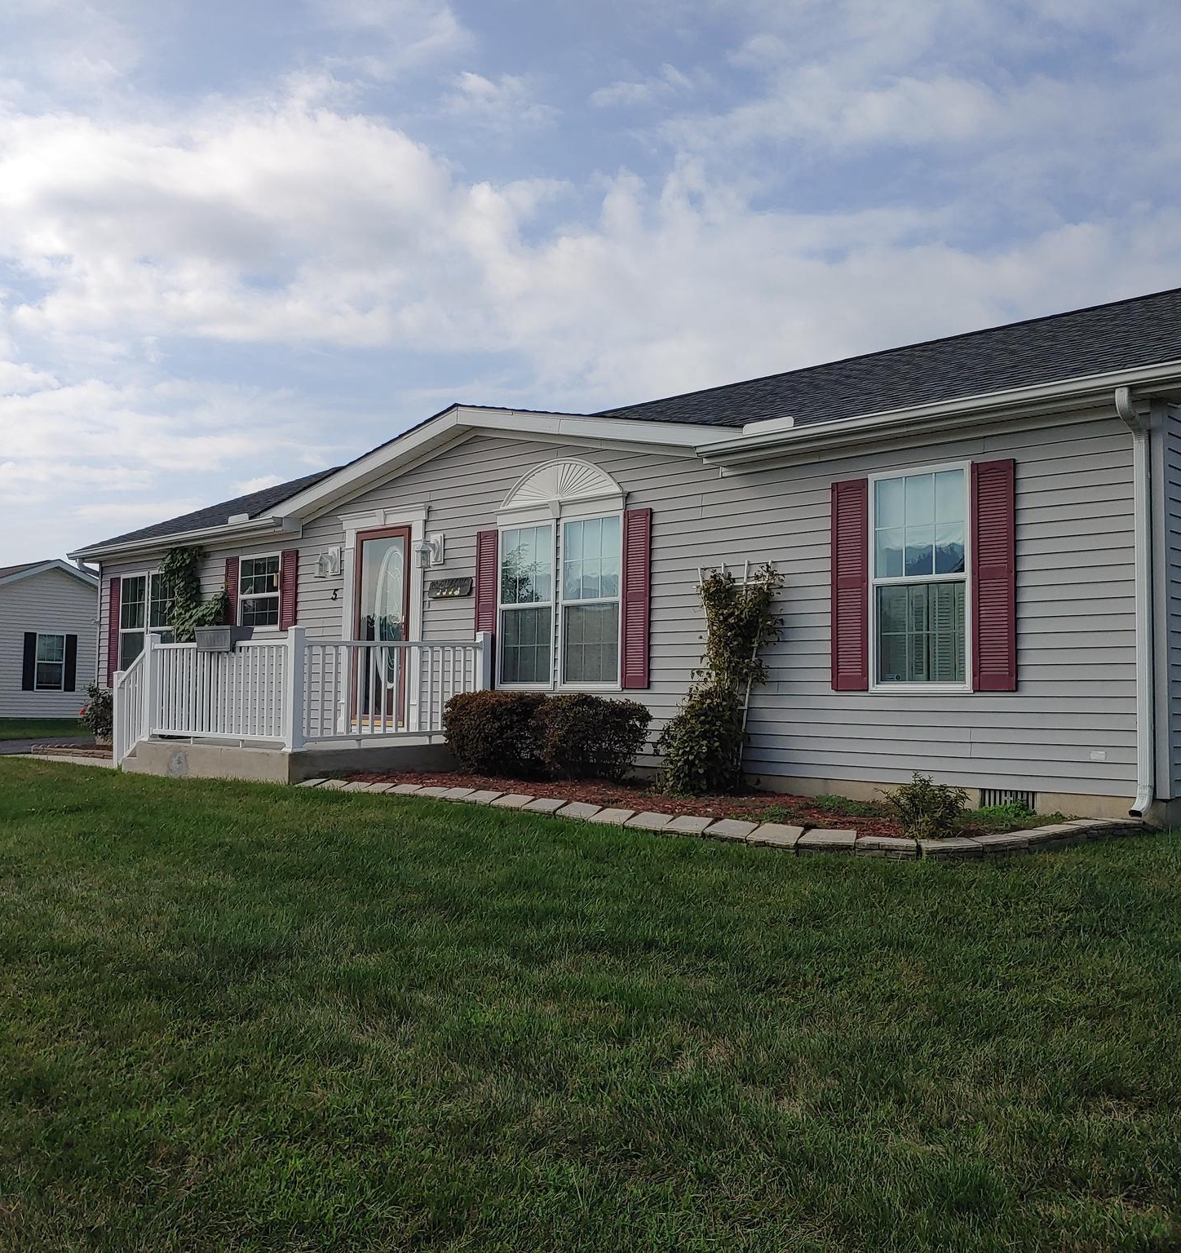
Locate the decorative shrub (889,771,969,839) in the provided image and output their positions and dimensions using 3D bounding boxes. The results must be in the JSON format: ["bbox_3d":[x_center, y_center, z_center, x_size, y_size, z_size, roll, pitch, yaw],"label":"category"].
[{"bbox_3d":[1.809,0.960,6.480,0.430,0.360,0.420,-3,-5,44],"label":"decorative shrub"}]

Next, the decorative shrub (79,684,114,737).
[{"bbox_3d":[-6.263,1.107,15.500,0.620,0.760,0.600,-3,-5,44],"label":"decorative shrub"}]

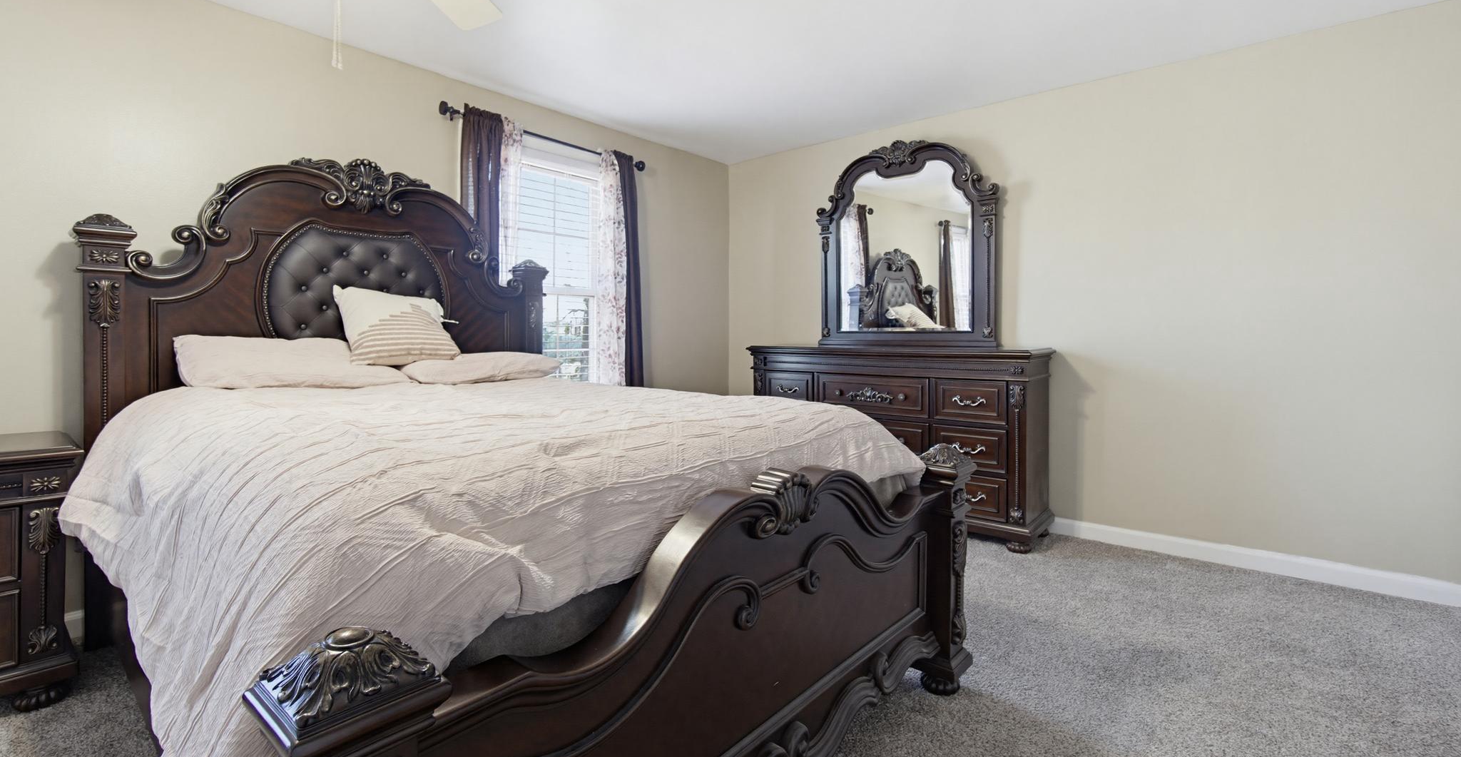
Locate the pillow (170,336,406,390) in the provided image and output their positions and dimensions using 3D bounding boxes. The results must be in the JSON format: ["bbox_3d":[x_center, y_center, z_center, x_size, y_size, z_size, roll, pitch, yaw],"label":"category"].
[{"bbox_3d":[-1.659,-0.069,2.340,0.430,0.190,0.670,2,3,40],"label":"pillow"}]

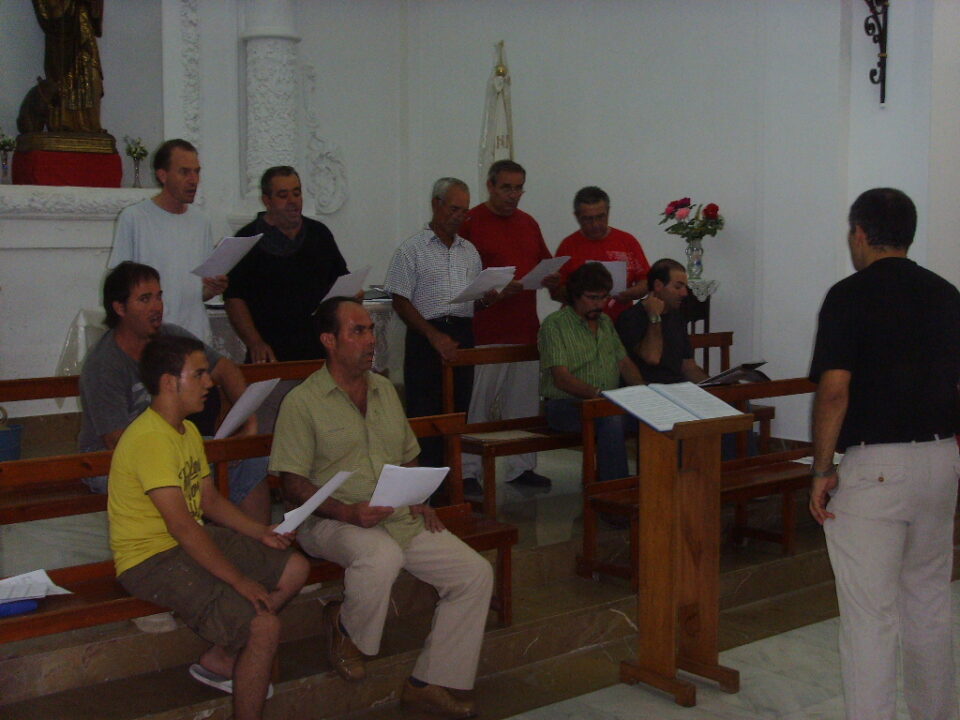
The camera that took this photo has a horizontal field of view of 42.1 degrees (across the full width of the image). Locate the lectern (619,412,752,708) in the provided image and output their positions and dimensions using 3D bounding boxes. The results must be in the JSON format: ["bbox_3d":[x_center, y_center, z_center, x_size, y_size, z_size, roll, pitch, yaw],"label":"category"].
[{"bbox_3d":[0.716,0.664,4.549,0.420,1.080,0.345,-4,6,-39],"label":"lectern"}]

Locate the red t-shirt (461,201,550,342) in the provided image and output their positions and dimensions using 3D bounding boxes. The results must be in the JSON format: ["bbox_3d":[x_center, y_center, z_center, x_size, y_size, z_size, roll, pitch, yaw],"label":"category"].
[{"bbox_3d":[0.125,-0.463,6.697,0.520,0.755,0.320,-3,6,-33],"label":"red t-shirt"}]

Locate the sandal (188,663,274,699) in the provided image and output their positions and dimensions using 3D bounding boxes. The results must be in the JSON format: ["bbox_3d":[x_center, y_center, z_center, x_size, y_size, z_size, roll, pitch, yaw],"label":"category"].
[{"bbox_3d":[-0.821,1.042,4.099,0.285,0.075,0.100,10,8,19],"label":"sandal"}]

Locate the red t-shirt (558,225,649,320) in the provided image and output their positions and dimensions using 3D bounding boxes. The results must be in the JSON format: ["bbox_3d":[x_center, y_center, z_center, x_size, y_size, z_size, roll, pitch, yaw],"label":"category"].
[{"bbox_3d":[0.727,-0.456,7.472,0.540,0.690,0.320,-1,5,-13],"label":"red t-shirt"}]

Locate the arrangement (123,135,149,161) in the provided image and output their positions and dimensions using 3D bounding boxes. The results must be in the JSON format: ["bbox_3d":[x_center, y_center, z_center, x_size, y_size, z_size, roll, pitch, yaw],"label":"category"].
[{"bbox_3d":[-2.851,-1.758,10.327,0.210,0.210,0.190,-4,6,-39],"label":"arrangement"}]

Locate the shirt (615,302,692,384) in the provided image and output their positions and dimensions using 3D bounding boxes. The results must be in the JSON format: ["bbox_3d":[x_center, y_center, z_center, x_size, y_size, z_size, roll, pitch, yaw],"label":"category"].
[{"bbox_3d":[0.940,-0.007,6.800,0.320,0.623,0.480,3,6,40],"label":"shirt"}]

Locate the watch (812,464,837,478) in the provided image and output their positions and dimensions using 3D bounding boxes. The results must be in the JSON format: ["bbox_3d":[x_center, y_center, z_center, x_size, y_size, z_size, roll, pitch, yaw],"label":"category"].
[{"bbox_3d":[1.012,0.327,3.660,0.058,0.042,0.060,-2,5,-13],"label":"watch"}]

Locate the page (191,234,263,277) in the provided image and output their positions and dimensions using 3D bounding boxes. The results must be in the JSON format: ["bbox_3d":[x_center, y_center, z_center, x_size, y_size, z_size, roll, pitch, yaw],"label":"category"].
[{"bbox_3d":[-1.113,-0.465,5.487,0.297,0.012,0.210,-38,-17,36],"label":"page"}]

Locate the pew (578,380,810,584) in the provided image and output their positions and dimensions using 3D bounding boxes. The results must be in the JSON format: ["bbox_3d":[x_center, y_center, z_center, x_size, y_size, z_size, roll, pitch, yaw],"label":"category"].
[{"bbox_3d":[1.379,0.523,6.076,2.160,0.793,0.379,-4,6,-39],"label":"pew"}]

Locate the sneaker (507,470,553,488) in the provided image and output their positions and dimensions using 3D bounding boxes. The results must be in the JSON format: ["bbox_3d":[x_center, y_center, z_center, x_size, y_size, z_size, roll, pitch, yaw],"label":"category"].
[{"bbox_3d":[0.266,0.641,6.904,0.290,0.100,0.105,2,6,26],"label":"sneaker"}]

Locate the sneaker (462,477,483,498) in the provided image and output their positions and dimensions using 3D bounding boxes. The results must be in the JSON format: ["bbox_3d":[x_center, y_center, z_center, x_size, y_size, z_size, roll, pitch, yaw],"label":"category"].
[{"bbox_3d":[-0.035,0.662,6.673,0.105,0.105,0.285,-3,6,-30],"label":"sneaker"}]

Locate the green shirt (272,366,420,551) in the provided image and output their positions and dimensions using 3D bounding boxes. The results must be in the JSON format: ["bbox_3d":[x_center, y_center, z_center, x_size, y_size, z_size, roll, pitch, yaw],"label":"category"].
[{"bbox_3d":[-0.485,0.351,4.522,0.540,0.668,0.340,-3,5,-31],"label":"green shirt"}]

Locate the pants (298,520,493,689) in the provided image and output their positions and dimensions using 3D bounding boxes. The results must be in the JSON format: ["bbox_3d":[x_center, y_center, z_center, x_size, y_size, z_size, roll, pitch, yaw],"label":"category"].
[{"bbox_3d":[-0.294,0.837,4.480,0.530,0.600,0.650,-4,6,-38],"label":"pants"}]

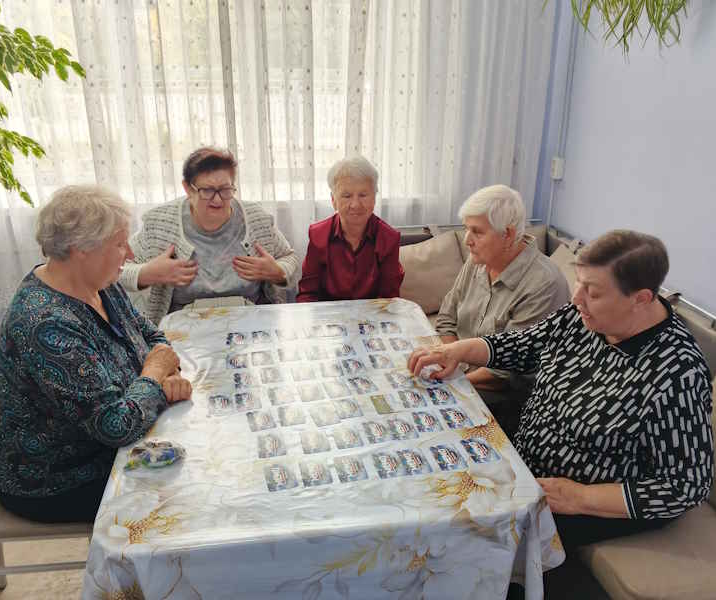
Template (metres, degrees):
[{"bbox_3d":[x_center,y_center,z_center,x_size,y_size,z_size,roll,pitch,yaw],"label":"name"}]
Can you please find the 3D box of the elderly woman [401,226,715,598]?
[{"bbox_3d":[0.490,0.424,1.603,0.680,1.205,0.700,-11,24,-26],"label":"elderly woman"}]

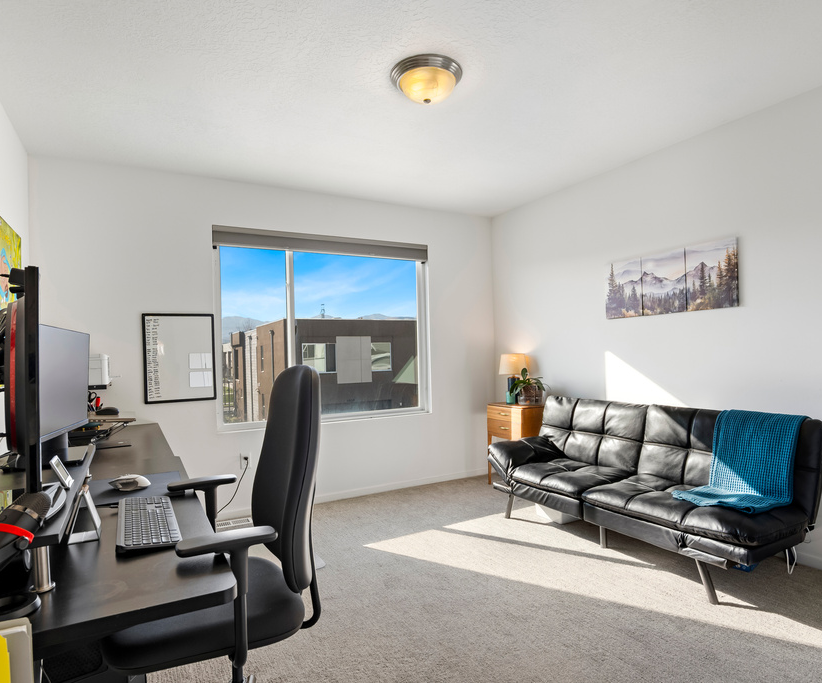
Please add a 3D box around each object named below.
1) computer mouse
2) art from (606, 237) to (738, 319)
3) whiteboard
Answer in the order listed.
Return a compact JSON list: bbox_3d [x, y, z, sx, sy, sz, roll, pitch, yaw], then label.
[{"bbox_3d":[-0.965,0.482,1.565,0.127,0.045,0.080,-1,-1,-31],"label":"computer mouse"},{"bbox_3d":[1.686,-0.388,3.023,0.025,0.410,0.870,-1,-1,-31],"label":"art"},{"bbox_3d":[-1.588,0.111,3.128,0.443,0.610,0.020,-1,-1,-27],"label":"whiteboard"}]

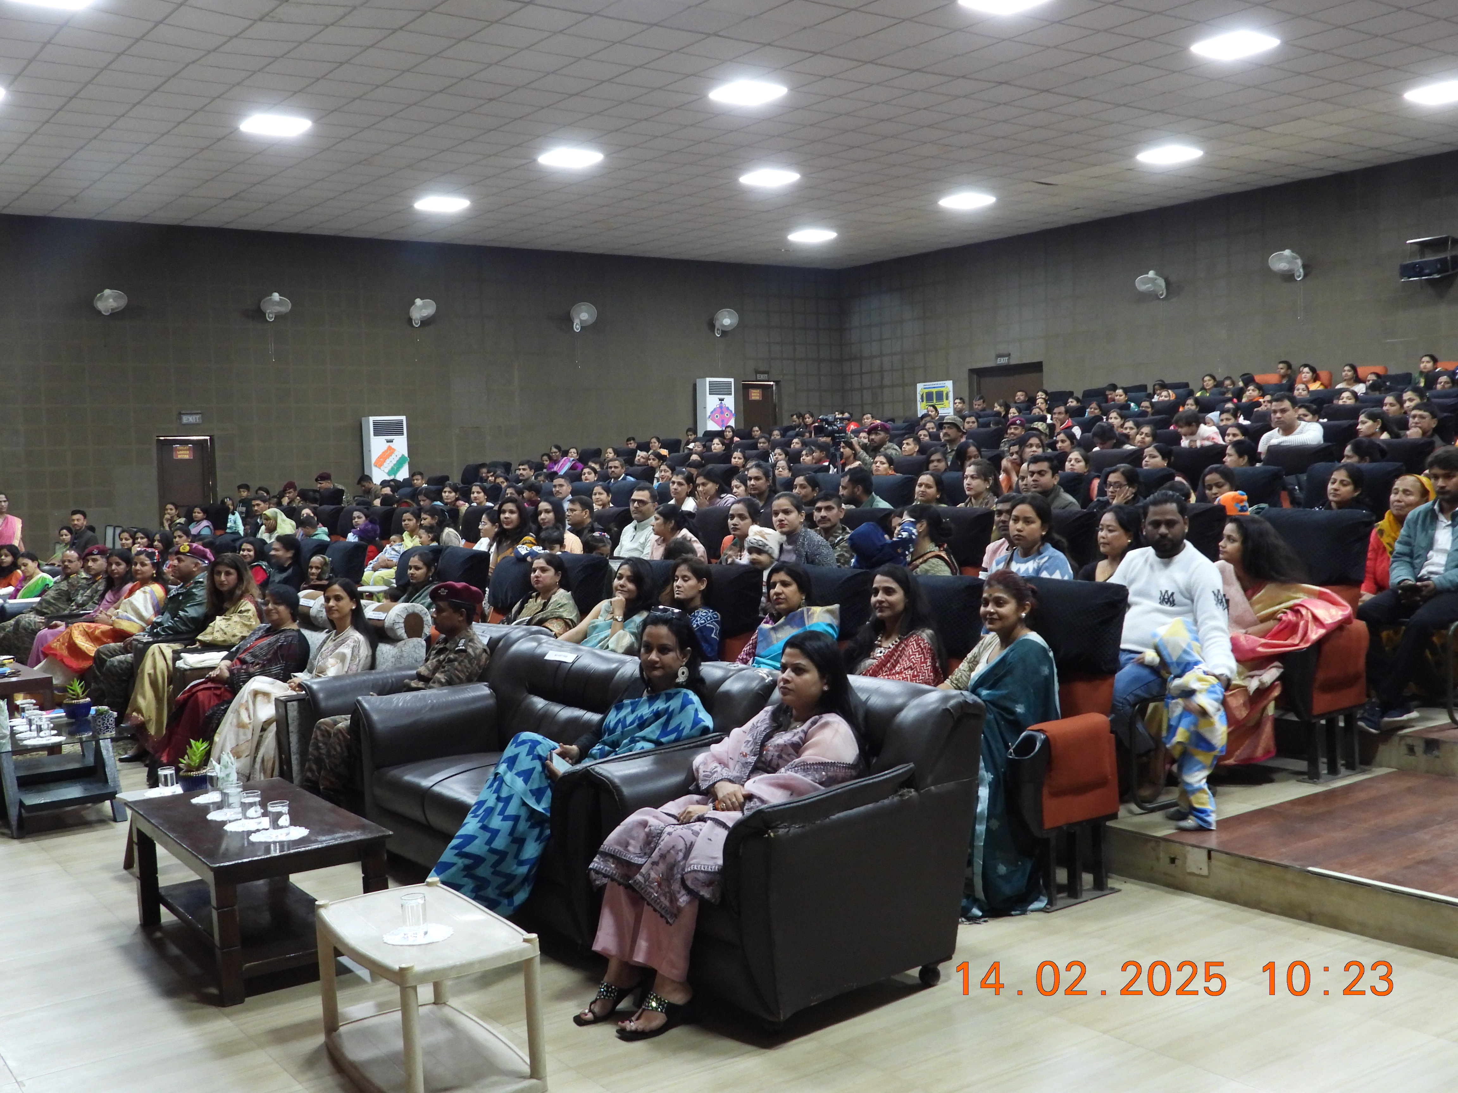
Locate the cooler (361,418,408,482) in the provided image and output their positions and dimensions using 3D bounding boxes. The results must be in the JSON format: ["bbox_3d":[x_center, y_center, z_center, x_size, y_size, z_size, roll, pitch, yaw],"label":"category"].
[{"bbox_3d":[-5.497,-1.129,23.703,0.585,1.900,0.380,-4,4,-35],"label":"cooler"}]

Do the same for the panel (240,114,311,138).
[{"bbox_3d":[-4.878,-4.529,15.825,0.600,0.050,0.600,-4,4,-35],"label":"panel"}]

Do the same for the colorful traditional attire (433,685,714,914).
[{"bbox_3d":[-0.538,0.903,5.151,1.000,0.860,0.660,-3,3,-19],"label":"colorful traditional attire"}]

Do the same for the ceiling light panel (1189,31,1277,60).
[{"bbox_3d":[4.751,-4.729,13.846,0.600,0.050,0.600,-4,4,-35],"label":"ceiling light panel"}]

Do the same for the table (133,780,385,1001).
[{"bbox_3d":[-1.719,1.211,5.330,0.596,0.469,1.185,-4,4,-36],"label":"table"}]

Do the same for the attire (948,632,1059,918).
[{"bbox_3d":[0.972,0.851,5.573,0.680,1.000,0.520,-5,4,-41],"label":"attire"}]

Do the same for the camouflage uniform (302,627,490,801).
[{"bbox_3d":[-1.653,0.858,7.496,0.900,0.860,0.550,-4,4,-35],"label":"camouflage uniform"}]

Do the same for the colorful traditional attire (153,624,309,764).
[{"bbox_3d":[-2.575,0.829,7.735,0.920,0.850,0.620,-3,3,-15],"label":"colorful traditional attire"}]

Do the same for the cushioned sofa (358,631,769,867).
[{"bbox_3d":[-0.699,0.846,5.770,0.904,0.853,1.930,-4,4,-35],"label":"cushioned sofa"}]

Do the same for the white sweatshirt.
[{"bbox_3d":[1.749,0.278,5.981,0.559,0.579,0.406,0,4,32],"label":"white sweatshirt"}]

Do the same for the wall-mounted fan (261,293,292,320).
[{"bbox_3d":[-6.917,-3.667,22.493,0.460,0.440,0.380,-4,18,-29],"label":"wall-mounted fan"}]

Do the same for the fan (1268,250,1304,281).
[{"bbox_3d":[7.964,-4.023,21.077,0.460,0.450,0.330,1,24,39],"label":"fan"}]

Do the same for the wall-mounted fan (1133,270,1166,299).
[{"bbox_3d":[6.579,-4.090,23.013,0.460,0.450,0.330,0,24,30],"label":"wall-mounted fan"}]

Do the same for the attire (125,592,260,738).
[{"bbox_3d":[-3.248,0.661,8.826,0.752,0.833,0.508,-4,4,-38],"label":"attire"}]

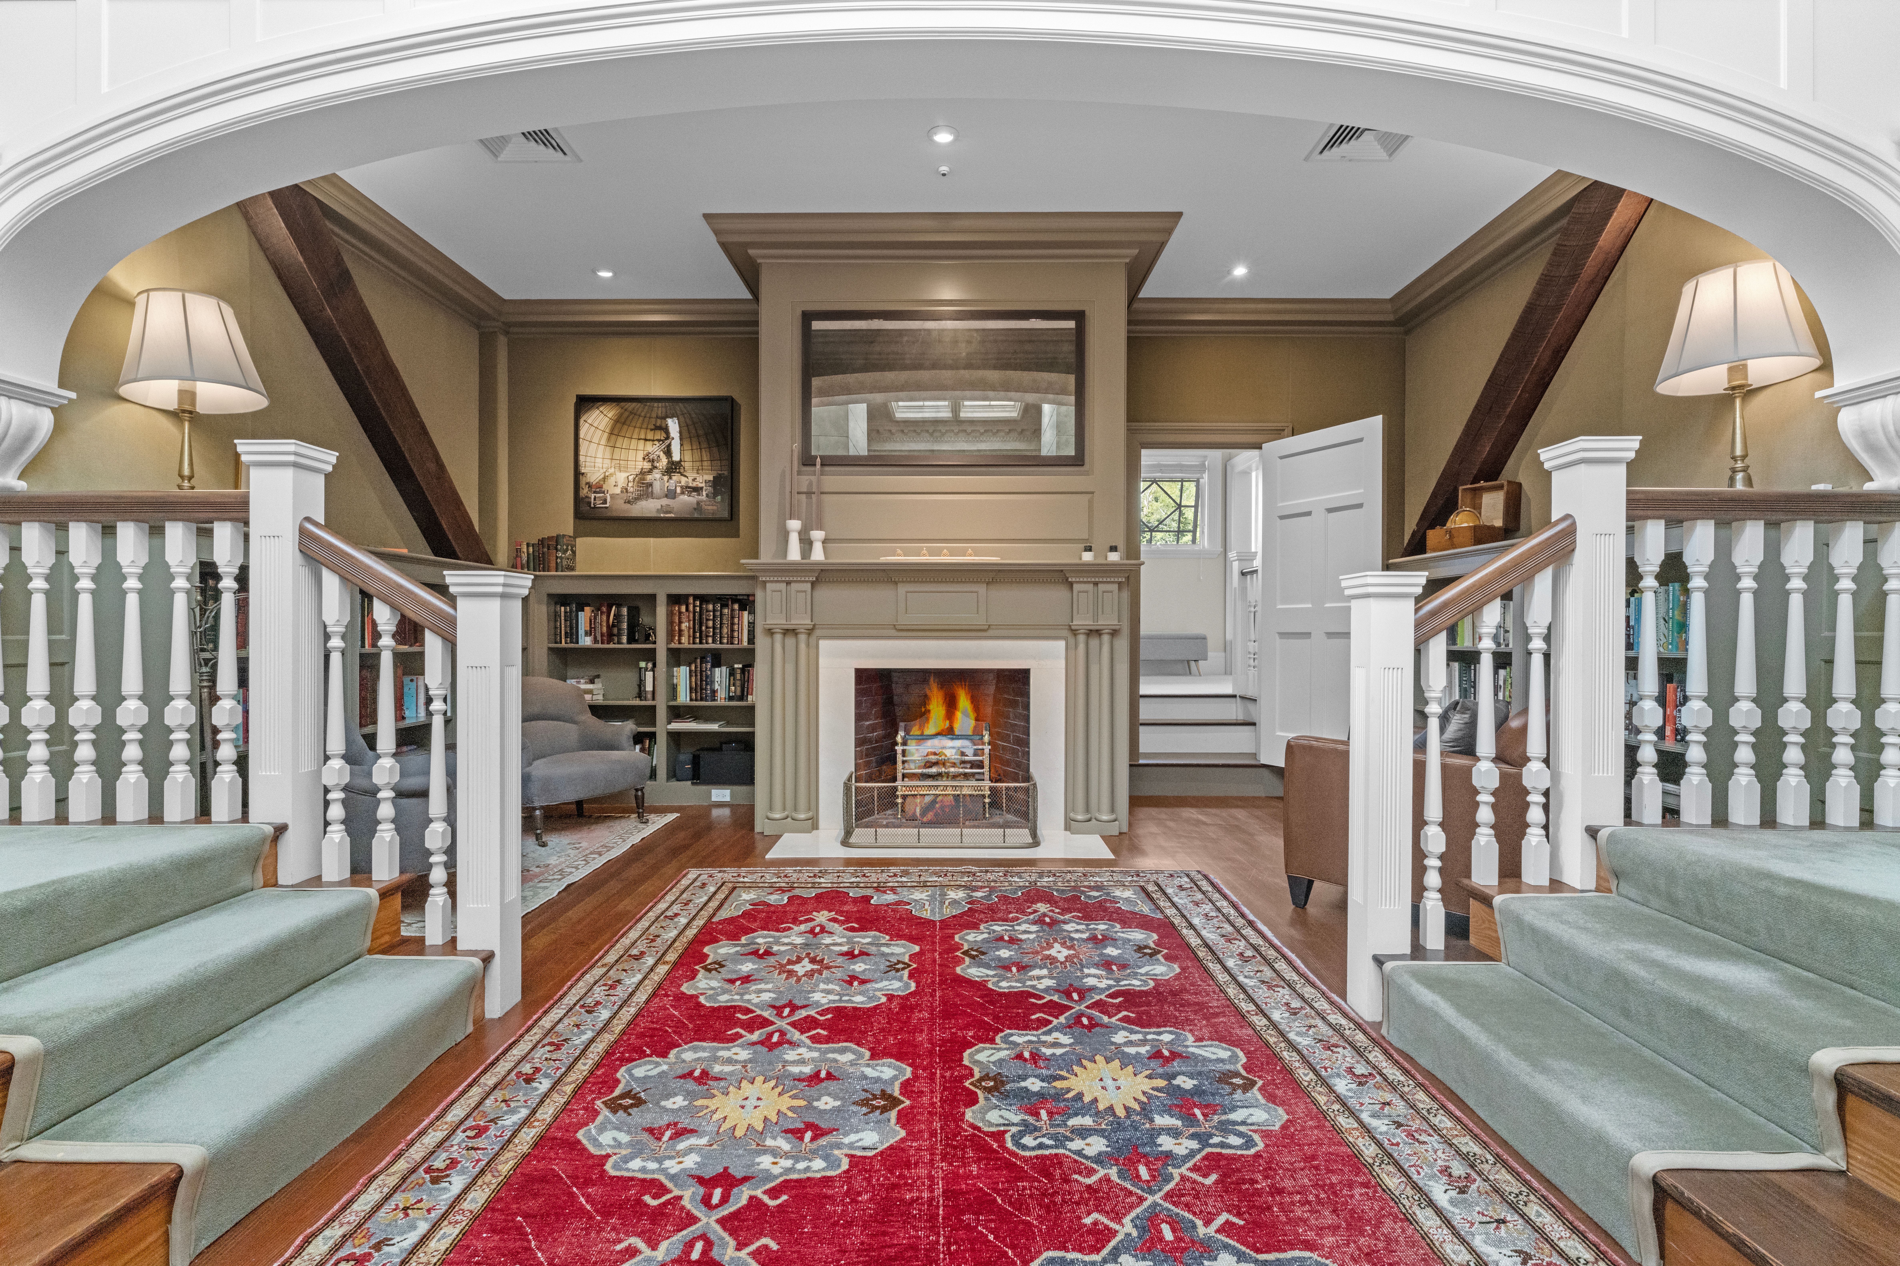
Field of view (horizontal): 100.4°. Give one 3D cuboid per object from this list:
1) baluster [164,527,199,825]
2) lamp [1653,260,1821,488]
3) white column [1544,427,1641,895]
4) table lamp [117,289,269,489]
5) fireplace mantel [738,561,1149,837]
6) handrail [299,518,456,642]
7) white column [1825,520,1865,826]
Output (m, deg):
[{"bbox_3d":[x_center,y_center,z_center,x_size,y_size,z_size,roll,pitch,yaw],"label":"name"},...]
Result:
[{"bbox_3d":[-2.129,0.108,2.190,0.043,0.820,0.043,0,0,-1],"label":"baluster"},{"bbox_3d":[2.490,-0.735,2.500,0.385,0.770,0.385,0,0,0],"label":"lamp"},{"bbox_3d":[1.776,0.085,2.200,0.160,1.220,0.160,0,0,0],"label":"white column"},{"bbox_3d":[-2.650,-0.753,2.766,0.390,0.790,0.390,0,0,-1],"label":"table lamp"},{"bbox_3d":[-0.036,0.341,4.080,2.020,1.400,0.260,0,0,-1],"label":"fireplace mantel"},{"bbox_3d":[-1.582,-0.144,2.240,0.550,0.084,0.080,32,0,0],"label":"handrail"},{"bbox_3d":[2.473,0.114,2.190,0.046,0.840,0.046,0,0,0],"label":"white column"}]

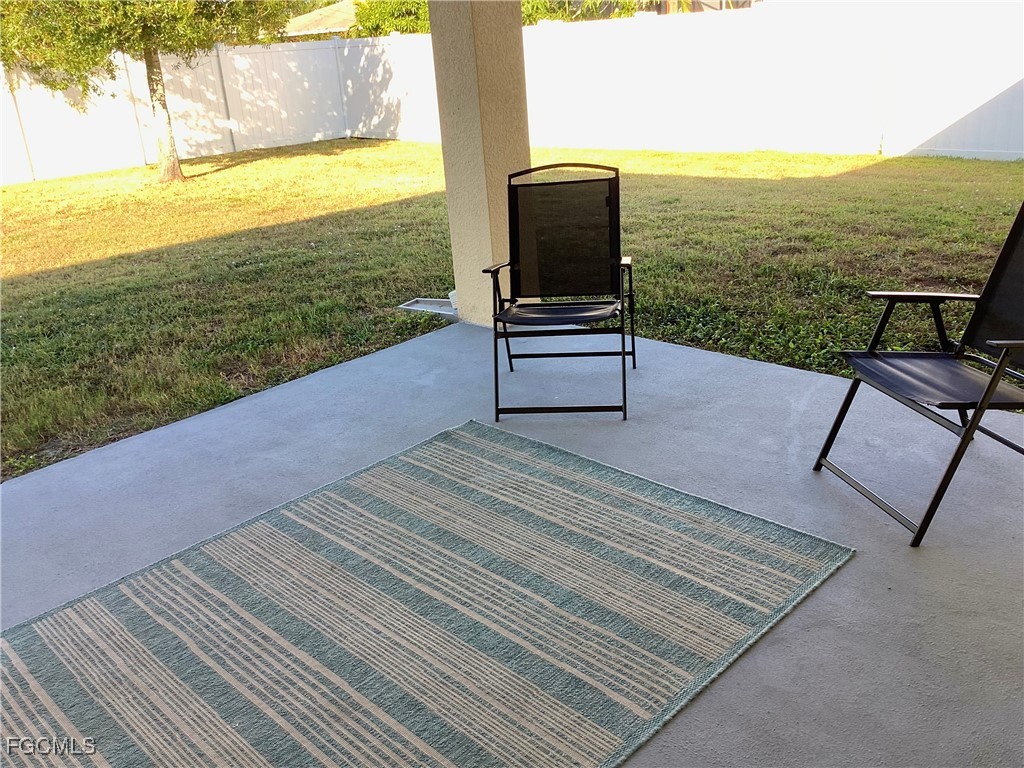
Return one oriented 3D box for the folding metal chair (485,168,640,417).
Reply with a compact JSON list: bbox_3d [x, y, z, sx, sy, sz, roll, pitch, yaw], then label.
[{"bbox_3d":[0.210,-0.405,3.805,0.590,0.909,0.729,-1,21,8],"label":"folding metal chair"}]

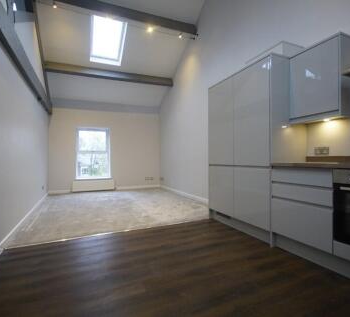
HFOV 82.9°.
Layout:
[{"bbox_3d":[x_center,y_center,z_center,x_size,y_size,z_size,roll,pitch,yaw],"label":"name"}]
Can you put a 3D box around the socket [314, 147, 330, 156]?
[{"bbox_3d":[1.725,-0.084,2.329,0.012,0.088,0.150,0,0,-25],"label":"socket"}]

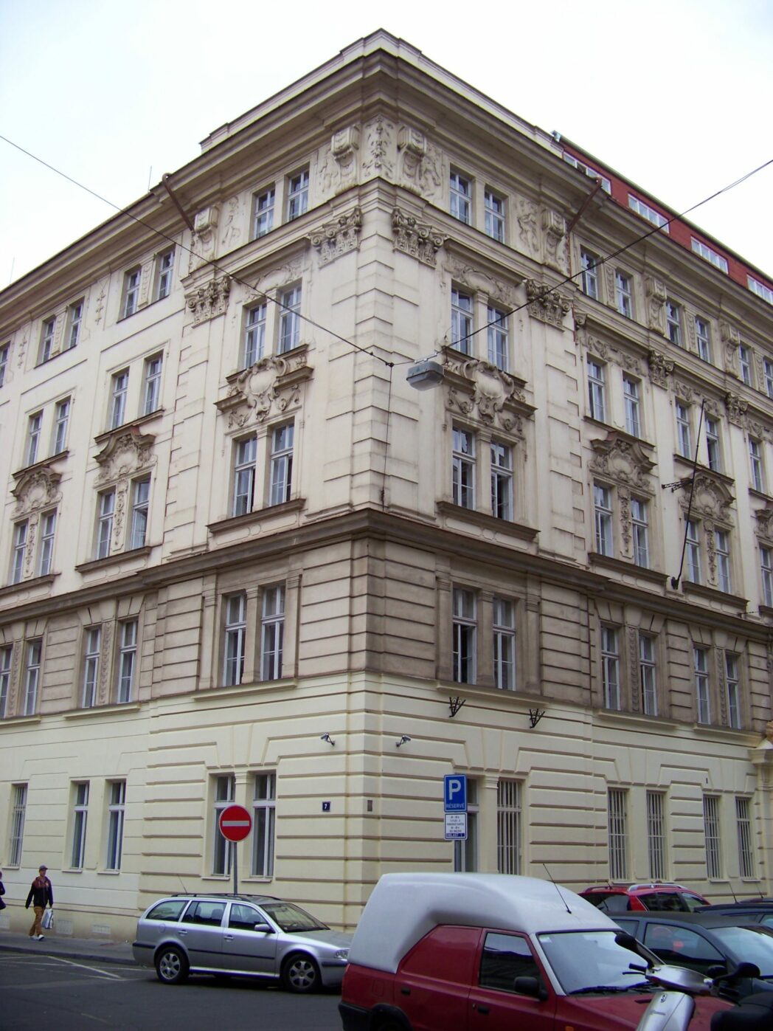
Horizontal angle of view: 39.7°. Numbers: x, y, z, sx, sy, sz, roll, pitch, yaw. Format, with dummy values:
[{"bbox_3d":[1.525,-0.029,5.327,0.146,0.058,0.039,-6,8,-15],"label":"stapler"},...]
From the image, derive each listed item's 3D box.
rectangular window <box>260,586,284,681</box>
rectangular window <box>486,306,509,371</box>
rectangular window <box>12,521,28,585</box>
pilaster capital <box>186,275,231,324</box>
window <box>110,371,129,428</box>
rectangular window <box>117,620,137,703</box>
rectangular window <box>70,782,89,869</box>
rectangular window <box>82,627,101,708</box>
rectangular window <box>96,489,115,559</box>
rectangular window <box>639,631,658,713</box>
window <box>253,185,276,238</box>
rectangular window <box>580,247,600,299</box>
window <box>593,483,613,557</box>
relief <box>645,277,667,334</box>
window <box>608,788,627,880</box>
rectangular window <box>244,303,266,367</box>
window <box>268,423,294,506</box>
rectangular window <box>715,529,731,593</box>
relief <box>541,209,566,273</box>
[{"bbox_3d":[-2.511,2.719,24.855,0.938,2.256,0.160,-15,-23,40],"label":"rectangular window"},{"bbox_3d":[2.895,-4.648,28.371,0.987,2.031,0.180,16,-23,-39],"label":"rectangular window"},{"bbox_3d":[-11.762,1.243,34.706,0.970,2.130,0.200,-15,-23,41],"label":"rectangular window"},{"bbox_3d":[-4.926,-5.818,29.495,1.650,0.980,0.400,-15,-23,41],"label":"pilaster capital"},{"bbox_3d":[-8.027,-3.443,32.610,0.970,1.900,0.200,-15,-23,41],"label":"window"},{"bbox_3d":[-6.777,3.879,28.733,0.950,2.240,0.200,-15,-23,41],"label":"rectangular window"},{"bbox_3d":[-8.027,8.267,28.590,0.920,2.260,0.200,-15,-23,41],"label":"rectangular window"},{"bbox_3d":[-8.206,4.296,30.233,0.970,2.320,0.200,-15,-23,41],"label":"rectangular window"},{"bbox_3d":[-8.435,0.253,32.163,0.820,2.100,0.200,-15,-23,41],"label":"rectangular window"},{"bbox_3d":[7.201,4.397,29.801,0.930,2.230,0.180,16,-23,-40],"label":"rectangular window"},{"bbox_3d":[-3.250,-8.158,29.335,0.970,1.600,0.200,-15,-23,41],"label":"window"},{"bbox_3d":[5.977,-7.167,32.083,0.970,1.500,0.180,16,-23,-40],"label":"rectangular window"},{"bbox_3d":[6.075,0.192,30.338,0.985,2.272,0.180,16,-23,-39],"label":"window"},{"bbox_3d":[8.672,-6.751,34.503,0.750,1.850,0.350,16,-23,-40],"label":"relief"},{"bbox_3d":[5.828,8.142,27.449,0.930,2.260,0.200,16,-23,-40],"label":"window"},{"bbox_3d":[-3.382,-4.719,28.330,0.970,1.930,0.200,-15,-23,41],"label":"rectangular window"},{"bbox_3d":[-2.432,-1.216,26.093,0.962,2.126,0.160,-15,-23,40],"label":"window"},{"bbox_3d":[10.584,1.444,33.958,0.970,2.130,0.200,16,-23,-40],"label":"rectangular window"},{"bbox_3d":[4.752,-7.672,30.120,0.660,1.650,0.380,16,-23,-40],"label":"relief"}]

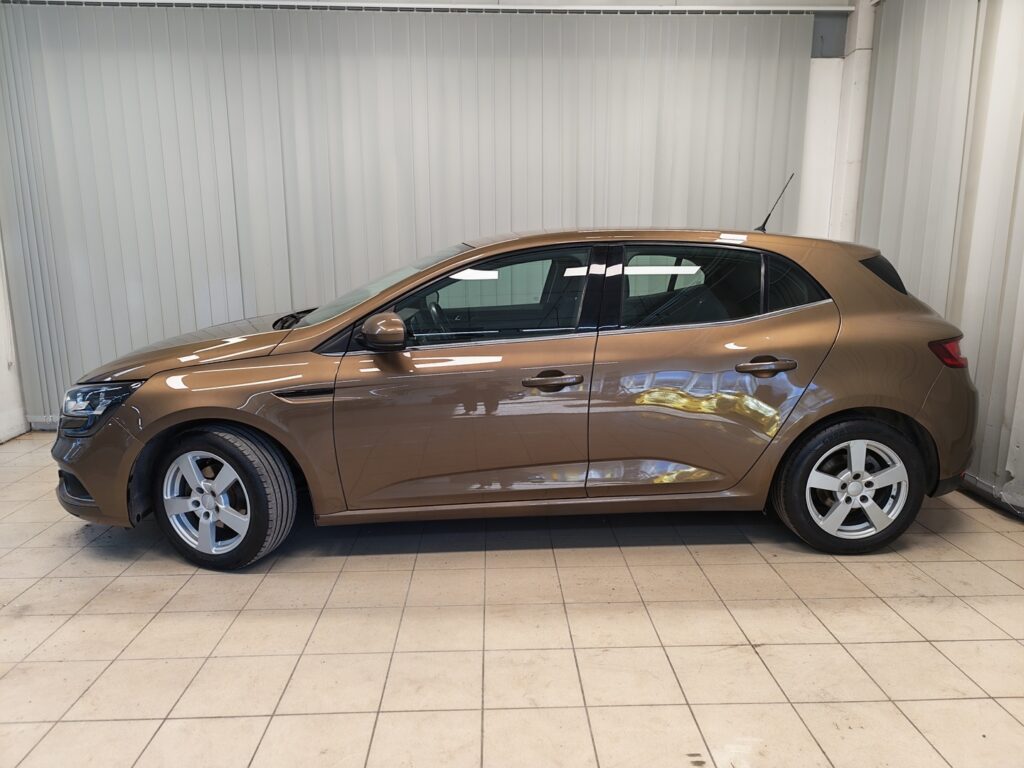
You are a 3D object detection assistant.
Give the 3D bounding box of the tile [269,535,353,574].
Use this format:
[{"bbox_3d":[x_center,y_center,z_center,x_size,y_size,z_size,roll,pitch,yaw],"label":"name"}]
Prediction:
[{"bbox_3d":[-0.863,0.758,2.957,0.297,0.010,0.297,-1,11,-2],"label":"tile"}]

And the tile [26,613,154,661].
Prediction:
[{"bbox_3d":[-1.446,0.878,2.362,0.298,0.012,0.298,-1,11,-2],"label":"tile"}]

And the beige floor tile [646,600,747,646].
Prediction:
[{"bbox_3d":[0.654,0.856,2.426,0.298,0.010,0.298,-1,10,-1],"label":"beige floor tile"}]

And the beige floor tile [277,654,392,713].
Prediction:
[{"bbox_3d":[-0.537,0.919,2.084,0.297,0.010,0.297,-1,11,-2],"label":"beige floor tile"}]

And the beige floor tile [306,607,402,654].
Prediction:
[{"bbox_3d":[-0.547,0.869,2.388,0.298,0.012,0.298,-1,11,-2],"label":"beige floor tile"}]

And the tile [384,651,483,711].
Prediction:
[{"bbox_3d":[-0.240,0.921,2.106,0.298,0.010,0.298,-1,10,-1],"label":"tile"}]

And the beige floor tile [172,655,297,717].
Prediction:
[{"bbox_3d":[-0.837,0.926,2.085,0.298,0.010,0.298,-1,11,-2],"label":"beige floor tile"}]

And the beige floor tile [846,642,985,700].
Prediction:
[{"bbox_3d":[1.264,0.903,2.146,0.298,0.010,0.298,-1,10,-1],"label":"beige floor tile"}]

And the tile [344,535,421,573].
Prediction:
[{"bbox_3d":[-0.566,0.761,2.986,0.298,0.010,0.298,-1,10,-1],"label":"tile"}]

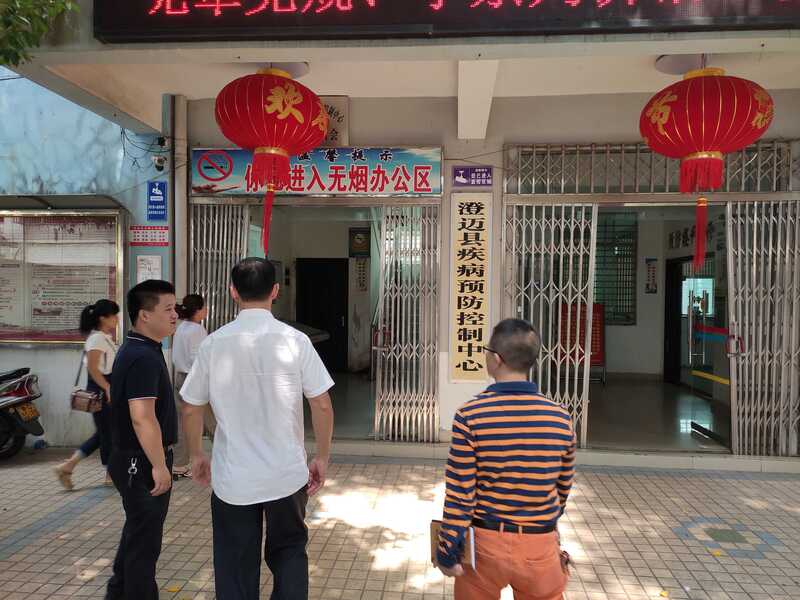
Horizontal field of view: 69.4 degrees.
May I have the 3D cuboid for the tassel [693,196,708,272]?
[{"bbox_3d":[2.046,-0.446,3.930,0.095,0.510,0.085,0,1,5],"label":"tassel"}]

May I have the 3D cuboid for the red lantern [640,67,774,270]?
[{"bbox_3d":[2.068,-0.888,3.930,0.805,1.385,0.805,0,1,5],"label":"red lantern"}]

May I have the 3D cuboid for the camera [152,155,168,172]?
[{"bbox_3d":[-2.346,-1.337,5.660,0.130,0.155,0.150,0,1,0],"label":"camera"}]

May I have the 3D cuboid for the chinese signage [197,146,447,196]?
[{"bbox_3d":[-0.867,-1.302,5.912,2.589,0.487,0.070,1,1,5],"label":"chinese signage"}]

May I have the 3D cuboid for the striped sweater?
[{"bbox_3d":[0.358,0.588,1.980,0.460,0.620,0.280,1,1,-5],"label":"striped sweater"}]

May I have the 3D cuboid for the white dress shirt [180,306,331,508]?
[{"bbox_3d":[-0.559,0.410,2.300,0.590,0.740,0.310,0,1,-10],"label":"white dress shirt"}]

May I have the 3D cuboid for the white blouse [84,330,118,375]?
[{"bbox_3d":[-2.467,0.436,4.800,0.250,0.380,0.370,1,1,0],"label":"white blouse"}]

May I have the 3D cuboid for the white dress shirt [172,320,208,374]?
[{"bbox_3d":[-1.741,0.405,4.920,0.290,0.470,0.420,0,1,-32],"label":"white dress shirt"}]

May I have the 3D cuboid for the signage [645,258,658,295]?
[{"bbox_3d":[4.482,-0.419,10.310,0.224,0.623,0.030,1,1,5],"label":"signage"}]

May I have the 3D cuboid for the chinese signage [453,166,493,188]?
[{"bbox_3d":[0.715,-1.209,5.670,0.392,0.212,0.020,0,1,5],"label":"chinese signage"}]

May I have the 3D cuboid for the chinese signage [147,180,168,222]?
[{"bbox_3d":[-2.424,-0.985,5.780,0.200,0.400,0.020,0,1,5],"label":"chinese signage"}]

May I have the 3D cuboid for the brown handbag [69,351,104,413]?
[{"bbox_3d":[-2.535,0.660,4.680,0.250,0.480,0.130,1,1,18],"label":"brown handbag"}]

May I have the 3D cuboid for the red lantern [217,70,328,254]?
[{"bbox_3d":[-1.012,-1.091,4.550,0.860,1.460,0.860,1,1,5],"label":"red lantern"}]

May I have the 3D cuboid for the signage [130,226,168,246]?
[{"bbox_3d":[-2.507,-0.636,5.793,0.396,0.200,0.020,1,1,5],"label":"signage"}]

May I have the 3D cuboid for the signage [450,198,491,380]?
[{"bbox_3d":[0.716,-0.122,5.839,0.410,1.898,0.040,1,1,5],"label":"signage"}]

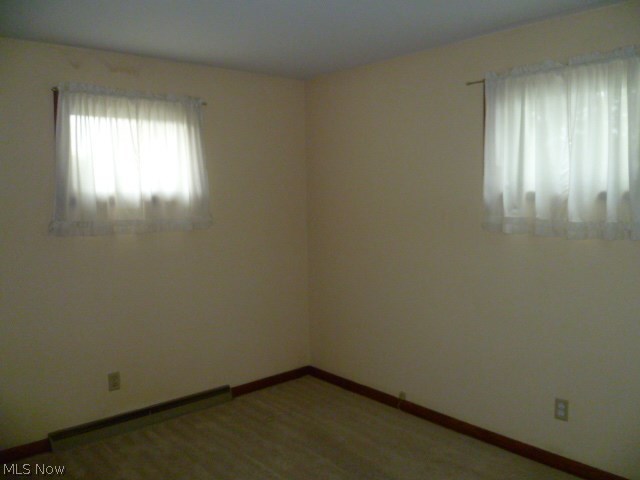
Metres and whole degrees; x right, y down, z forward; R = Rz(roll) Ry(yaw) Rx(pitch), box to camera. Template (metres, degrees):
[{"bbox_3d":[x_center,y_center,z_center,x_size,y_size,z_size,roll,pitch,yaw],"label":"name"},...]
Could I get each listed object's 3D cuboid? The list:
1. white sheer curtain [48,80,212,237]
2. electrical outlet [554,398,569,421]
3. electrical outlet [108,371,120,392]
[{"bbox_3d":[-1.161,-0.491,3.303,0.994,0.876,0.100,-6,7,-40],"label":"white sheer curtain"},{"bbox_3d":[1.300,0.915,2.782,0.012,0.117,0.073,-6,7,-40],"label":"electrical outlet"},{"bbox_3d":[-1.321,0.915,3.335,0.073,0.117,0.012,-6,7,-40],"label":"electrical outlet"}]

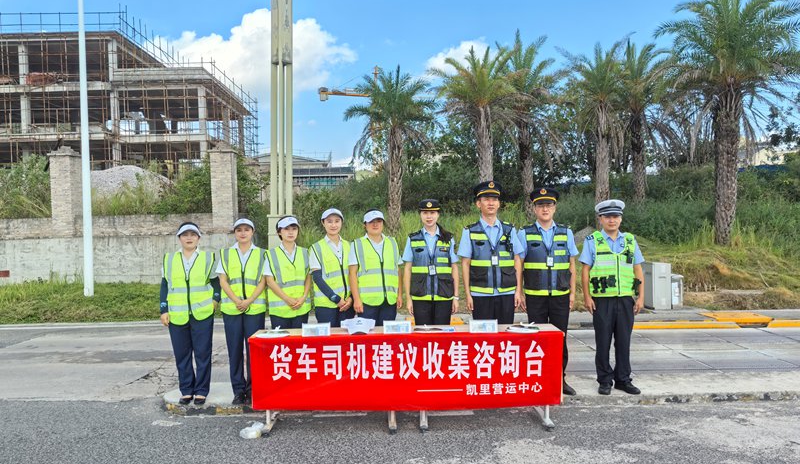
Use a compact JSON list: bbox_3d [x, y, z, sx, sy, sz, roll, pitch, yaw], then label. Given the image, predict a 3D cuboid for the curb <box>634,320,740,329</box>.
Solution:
[{"bbox_3d":[4.225,1.405,9.400,1.800,0.100,0.260,-1,1,0],"label":"curb"}]

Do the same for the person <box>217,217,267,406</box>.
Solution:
[{"bbox_3d":[-1.378,0.672,5.472,0.460,1.597,0.310,-1,1,-15],"label":"person"}]

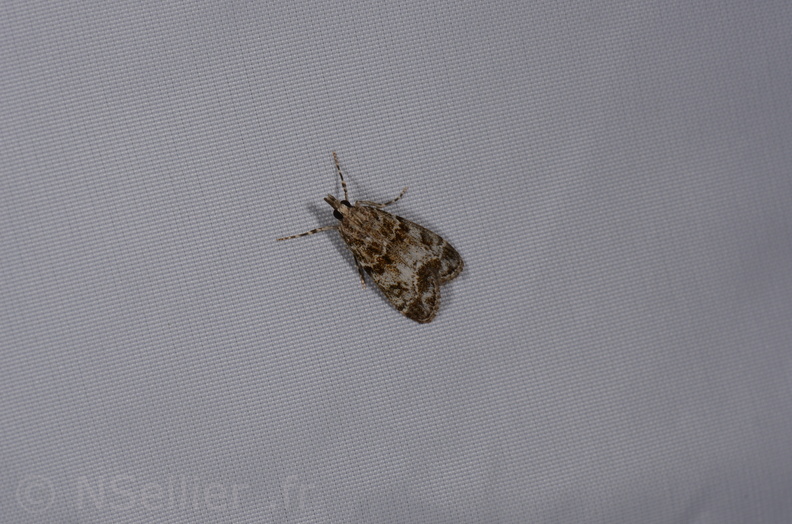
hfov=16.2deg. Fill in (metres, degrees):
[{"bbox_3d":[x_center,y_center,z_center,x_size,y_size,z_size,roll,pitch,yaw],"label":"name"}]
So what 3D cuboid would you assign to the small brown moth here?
[{"bbox_3d":[-0.001,-0.001,0.184,0.012,0.008,0.003,38,-9,-11],"label":"small brown moth"}]

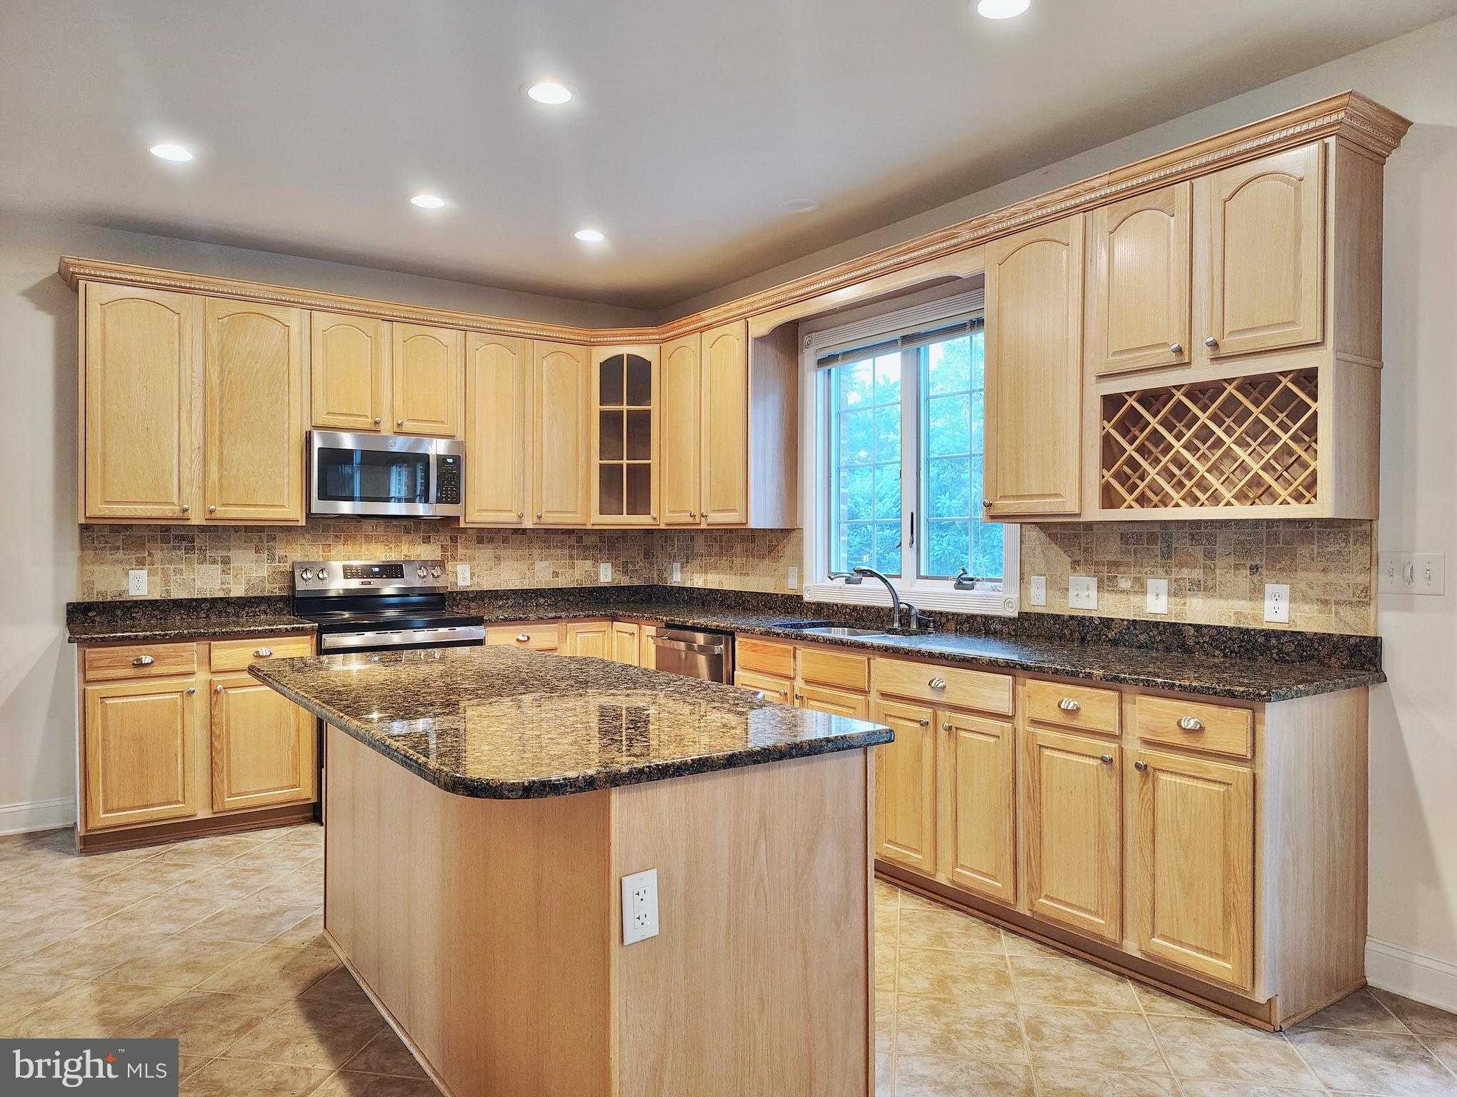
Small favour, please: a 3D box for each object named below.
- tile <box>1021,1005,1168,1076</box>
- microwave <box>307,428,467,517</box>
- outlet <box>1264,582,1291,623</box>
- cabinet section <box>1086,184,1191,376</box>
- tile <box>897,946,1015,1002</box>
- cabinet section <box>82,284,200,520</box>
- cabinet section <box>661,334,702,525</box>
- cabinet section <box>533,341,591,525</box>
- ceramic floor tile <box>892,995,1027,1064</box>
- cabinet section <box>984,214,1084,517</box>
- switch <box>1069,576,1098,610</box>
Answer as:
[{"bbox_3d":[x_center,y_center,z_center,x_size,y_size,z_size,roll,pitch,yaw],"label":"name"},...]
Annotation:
[{"bbox_3d":[0.941,1.274,2.624,0.328,0.010,0.328,0,0,10],"label":"tile"},{"bbox_3d":[-1.778,-0.355,5.155,0.757,0.410,0.390,0,0,-35],"label":"microwave"},{"bbox_3d":[1.717,0.174,3.177,0.012,0.118,0.074,0,0,-35],"label":"outlet"},{"bbox_3d":[1.418,-0.833,3.298,0.295,0.563,0.377,0,0,-35],"label":"cabinet section"},{"bbox_3d":[0.682,1.280,3.032,0.337,0.010,0.337,0,0,10],"label":"tile"},{"bbox_3d":[-2.680,-0.632,4.594,0.460,1.022,0.324,0,0,-35],"label":"cabinet section"},{"bbox_3d":[-0.145,-0.625,5.521,0.295,1.015,0.416,0,0,-35],"label":"cabinet section"},{"bbox_3d":[-1.022,-0.637,5.763,0.350,1.020,0.324,0,0,-35],"label":"cabinet section"},{"bbox_3d":[0.614,1.273,2.683,0.328,0.010,0.328,0,0,10],"label":"ceramic floor tile"},{"bbox_3d":[1.203,-0.622,3.676,0.324,1.020,0.425,0,0,-35],"label":"cabinet section"},{"bbox_3d":[1.310,0.167,3.757,0.015,0.118,0.118,0,0,-35],"label":"switch"}]

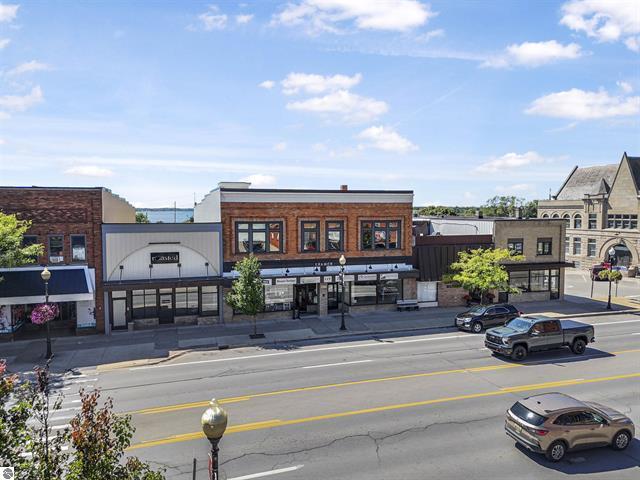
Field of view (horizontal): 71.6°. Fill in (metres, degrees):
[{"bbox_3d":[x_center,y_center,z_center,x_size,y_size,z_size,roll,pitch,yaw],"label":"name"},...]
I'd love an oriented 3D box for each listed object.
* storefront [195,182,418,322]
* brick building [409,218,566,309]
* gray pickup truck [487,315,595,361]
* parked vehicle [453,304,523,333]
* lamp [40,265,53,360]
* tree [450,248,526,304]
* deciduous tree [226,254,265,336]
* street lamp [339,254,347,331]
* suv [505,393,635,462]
[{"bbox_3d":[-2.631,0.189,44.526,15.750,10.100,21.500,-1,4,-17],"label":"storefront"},{"bbox_3d":[13.361,1.410,46.087,15.300,7.400,16.000,-1,4,-17],"label":"brick building"},{"bbox_3d":[12.876,5.584,25.958,6.300,2.000,2.080,-1,4,-15],"label":"gray pickup truck"},{"bbox_3d":[11.774,5.394,31.146,4.750,1.680,1.840,-1,4,-16],"label":"parked vehicle"},{"bbox_3d":[-15.093,4.024,24.486,0.580,5.101,0.580,-1,4,-17],"label":"lamp"},{"bbox_3d":[12.640,3.265,33.733,5.400,5.274,5.400,-1,4,-17],"label":"tree"},{"bbox_3d":[-4.772,3.610,28.586,2.400,5.339,2.400,-1,4,-17],"label":"deciduous tree"},{"bbox_3d":[1.589,3.583,30.302,0.520,5.141,0.520,0,4,0],"label":"street lamp"},{"bbox_3d":[8.895,6.435,15.876,4.580,1.680,1.880,-1,4,-15],"label":"suv"}]

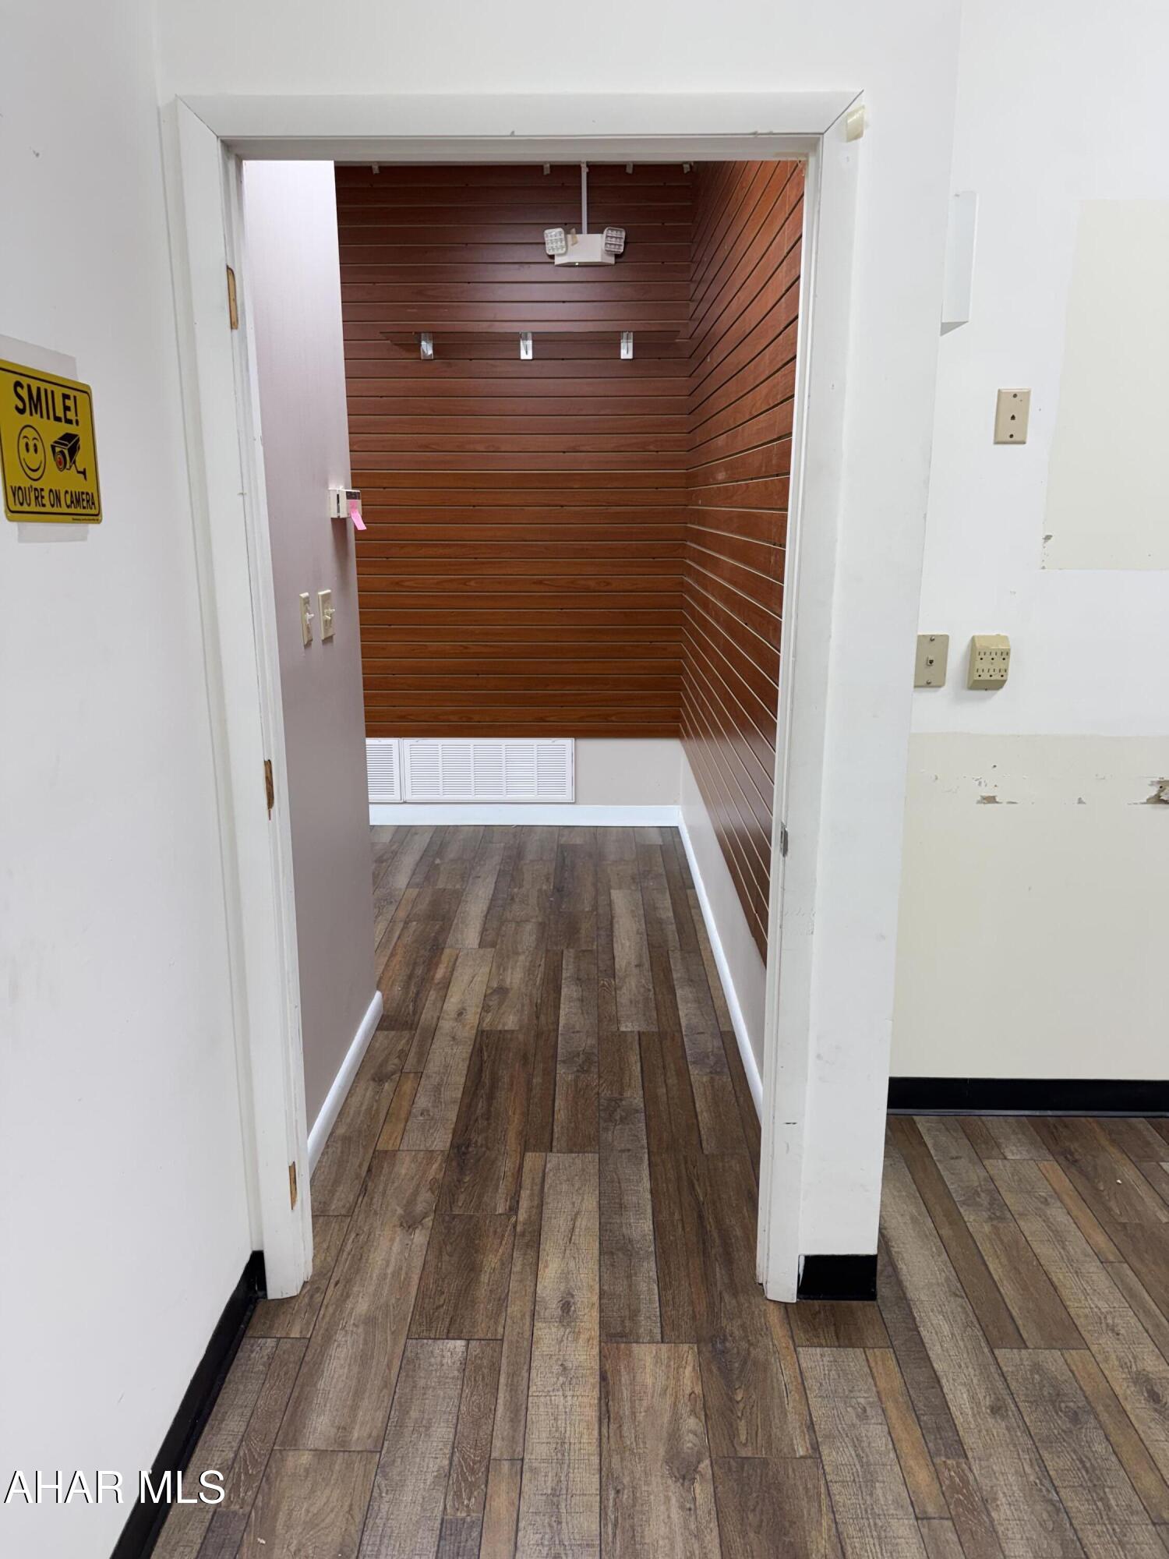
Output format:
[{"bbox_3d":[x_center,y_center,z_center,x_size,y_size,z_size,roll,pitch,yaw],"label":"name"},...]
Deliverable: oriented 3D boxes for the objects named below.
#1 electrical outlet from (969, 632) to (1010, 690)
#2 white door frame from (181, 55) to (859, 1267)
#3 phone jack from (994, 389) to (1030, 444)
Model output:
[{"bbox_3d":[0.922,-0.263,2.463,0.075,0.125,0.040,0,14,1],"label":"electrical outlet"},{"bbox_3d":[-0.100,-0.017,1.911,1.030,2.090,0.140,0,14,1],"label":"white door frame"},{"bbox_3d":[0.933,-0.789,2.351,0.070,0.114,0.010,0,14,1],"label":"phone jack"}]

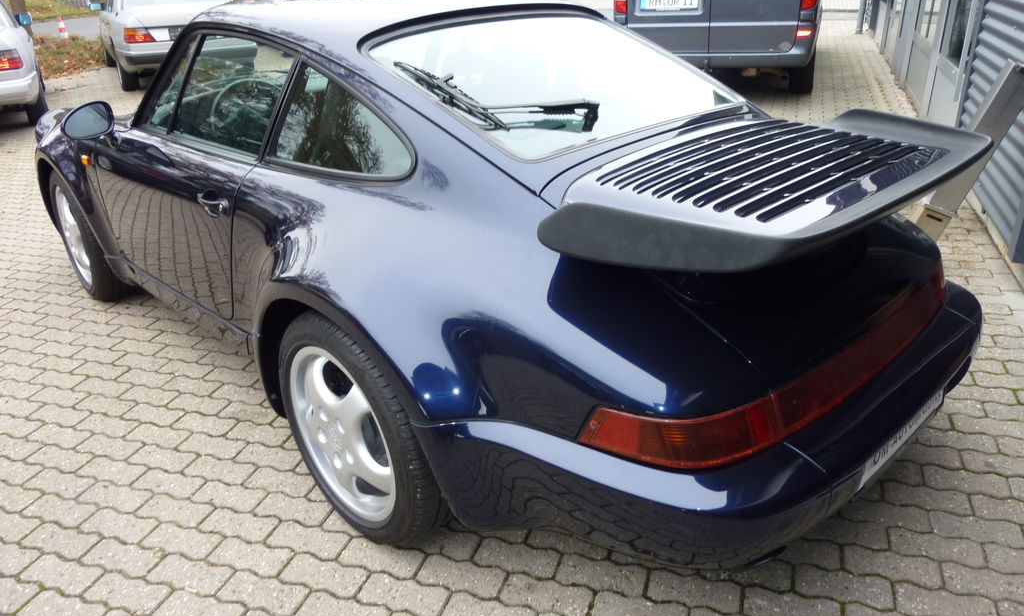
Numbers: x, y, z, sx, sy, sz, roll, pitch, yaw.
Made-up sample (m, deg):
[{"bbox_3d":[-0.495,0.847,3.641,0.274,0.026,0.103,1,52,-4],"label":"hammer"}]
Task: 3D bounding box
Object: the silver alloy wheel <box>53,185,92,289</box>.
[{"bbox_3d":[-1.915,-0.352,3.413,0.175,0.465,0.465,-23,32,-38],"label":"silver alloy wheel"}]

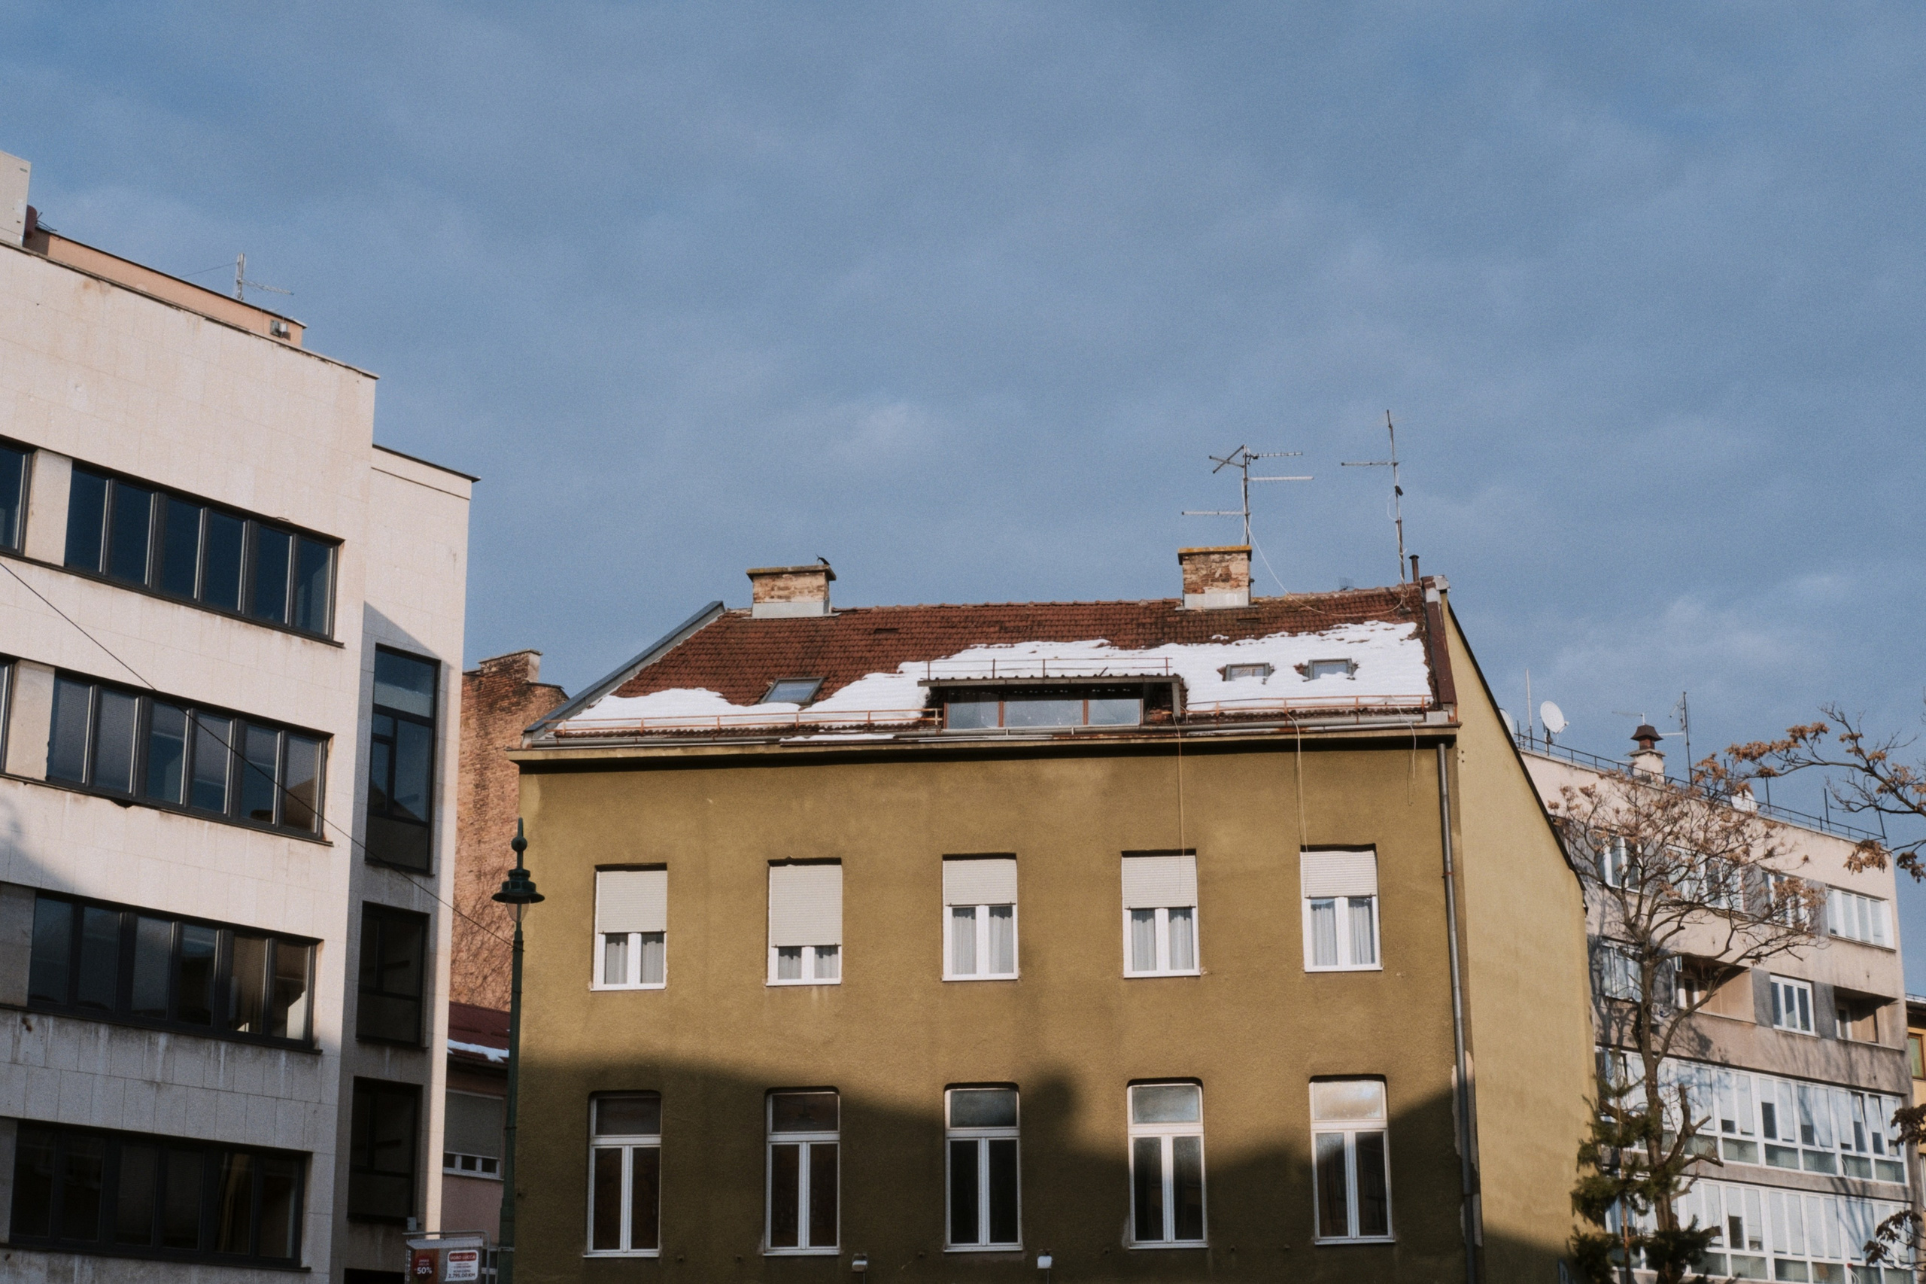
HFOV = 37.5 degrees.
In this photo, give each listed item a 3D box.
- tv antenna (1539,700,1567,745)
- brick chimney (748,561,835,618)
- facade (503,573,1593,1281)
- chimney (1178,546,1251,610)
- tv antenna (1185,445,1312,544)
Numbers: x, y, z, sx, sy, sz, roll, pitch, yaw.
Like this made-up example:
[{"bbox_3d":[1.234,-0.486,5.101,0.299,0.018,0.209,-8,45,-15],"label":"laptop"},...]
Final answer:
[{"bbox_3d":[14.574,1.970,70.000,0.800,1.060,0.500,10,-19,-33],"label":"tv antenna"},{"bbox_3d":[-2.938,-0.765,48.540,1.439,0.877,0.626,-2,-16,5],"label":"brick chimney"},{"bbox_3d":[1.884,6.580,46.330,16.254,15.444,12.258,-2,-16,5],"label":"facade"},{"bbox_3d":[4.246,-0.973,47.500,1.208,1.040,0.626,-2,-16,5],"label":"chimney"},{"bbox_3d":[4.795,-2.511,47.875,2.237,1.812,1.080,-2,-16,5],"label":"tv antenna"}]

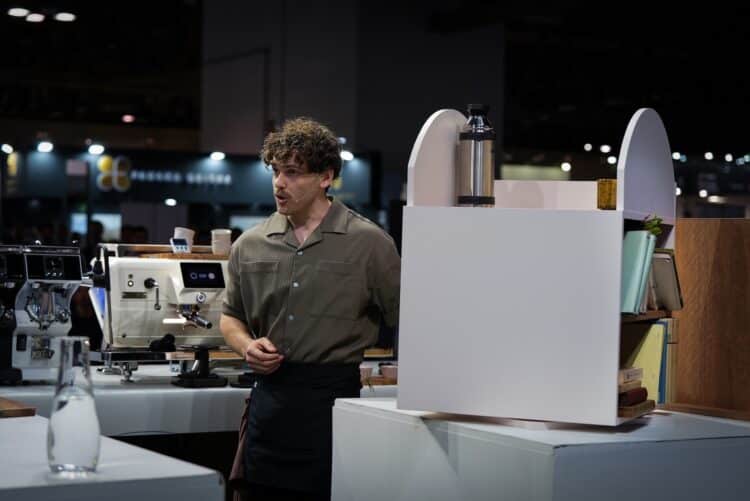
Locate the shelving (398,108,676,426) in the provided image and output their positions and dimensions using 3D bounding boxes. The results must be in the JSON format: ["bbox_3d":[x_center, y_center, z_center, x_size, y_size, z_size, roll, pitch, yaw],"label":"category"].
[{"bbox_3d":[0.470,0.024,4.110,0.600,0.835,0.635,1,0,22],"label":"shelving"}]

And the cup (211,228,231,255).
[{"bbox_3d":[-0.570,-0.030,5.400,0.076,0.094,0.076,0,-1,0],"label":"cup"}]

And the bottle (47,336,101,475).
[{"bbox_3d":[-0.617,0.314,2.990,0.106,0.267,0.106,0,-1,0],"label":"bottle"}]

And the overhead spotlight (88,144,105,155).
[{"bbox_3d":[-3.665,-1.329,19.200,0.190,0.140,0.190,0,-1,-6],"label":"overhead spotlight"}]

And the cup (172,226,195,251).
[{"bbox_3d":[-0.705,-0.040,5.400,0.077,0.092,0.077,5,-1,0],"label":"cup"}]

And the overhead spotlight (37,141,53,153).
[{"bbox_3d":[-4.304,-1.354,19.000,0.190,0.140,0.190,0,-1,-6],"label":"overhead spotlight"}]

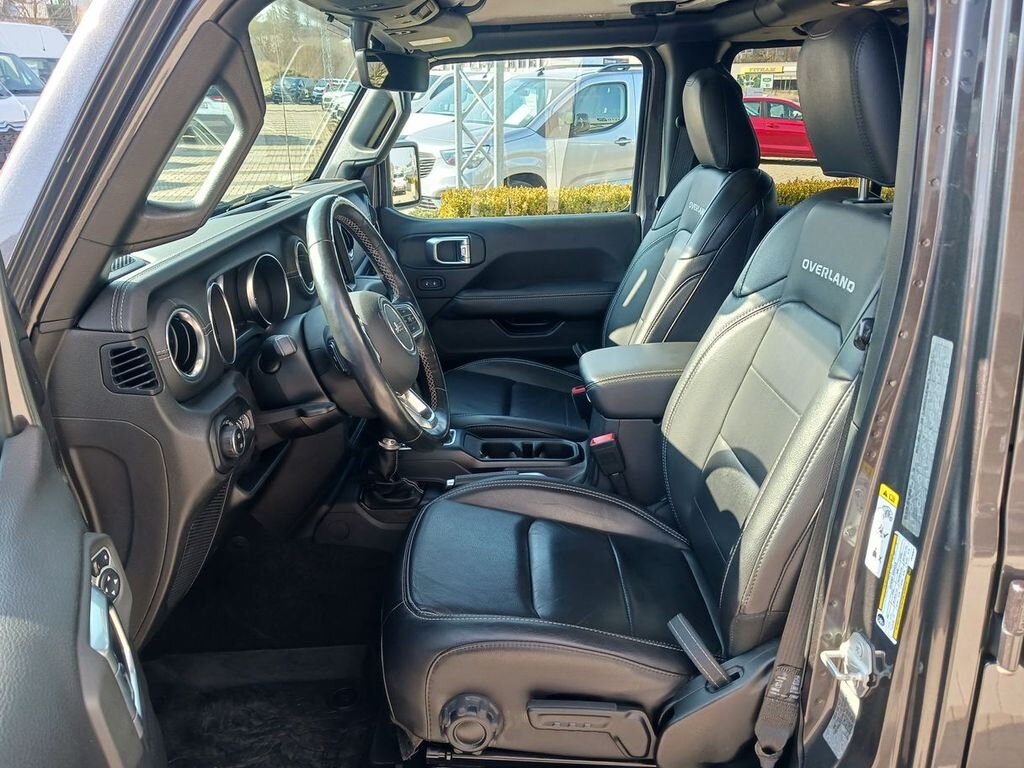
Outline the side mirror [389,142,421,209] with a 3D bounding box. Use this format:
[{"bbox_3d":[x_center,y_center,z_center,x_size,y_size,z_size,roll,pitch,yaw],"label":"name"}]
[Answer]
[{"bbox_3d":[-0.343,-0.609,2.322,0.100,0.190,0.190,6,21,15],"label":"side mirror"}]

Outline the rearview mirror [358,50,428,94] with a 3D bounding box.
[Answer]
[{"bbox_3d":[-0.195,-0.528,1.345,0.040,0.068,0.240,7,21,17],"label":"rearview mirror"}]

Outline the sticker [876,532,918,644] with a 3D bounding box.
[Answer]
[{"bbox_3d":[0.392,0.208,0.814,0.004,0.108,0.042,0,18,-8],"label":"sticker"}]

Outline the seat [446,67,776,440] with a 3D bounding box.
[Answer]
[{"bbox_3d":[0.173,-0.223,1.845,0.730,0.950,0.530,0,20,1],"label":"seat"}]

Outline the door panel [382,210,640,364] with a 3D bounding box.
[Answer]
[{"bbox_3d":[-0.069,-0.216,2.184,0.820,0.540,0.110,0,20,1],"label":"door panel"}]

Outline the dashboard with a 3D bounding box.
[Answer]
[{"bbox_3d":[-0.485,-0.123,1.504,0.330,0.430,1.400,0,20,1],"label":"dashboard"}]

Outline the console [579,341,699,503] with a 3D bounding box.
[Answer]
[{"bbox_3d":[0.280,0.081,1.560,0.320,0.290,0.200,0,20,1],"label":"console"}]

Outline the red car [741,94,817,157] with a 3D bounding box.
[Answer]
[{"bbox_3d":[5.955,-5.964,18.808,4.250,1.487,1.780,5,21,14],"label":"red car"}]

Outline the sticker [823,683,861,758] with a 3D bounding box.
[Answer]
[{"bbox_3d":[0.370,0.378,0.900,0.004,0.080,0.036,5,18,-13],"label":"sticker"}]

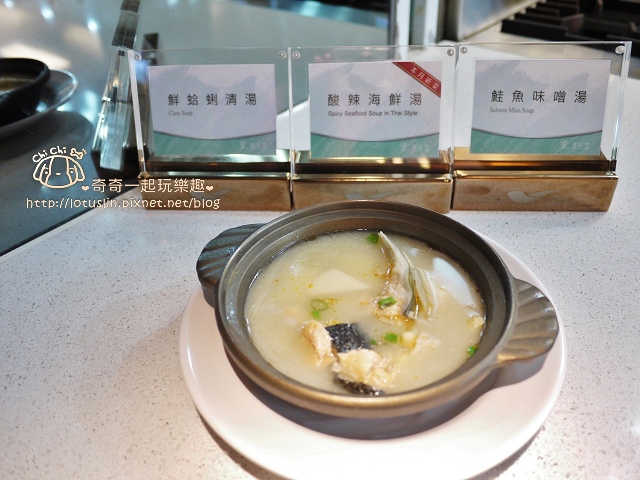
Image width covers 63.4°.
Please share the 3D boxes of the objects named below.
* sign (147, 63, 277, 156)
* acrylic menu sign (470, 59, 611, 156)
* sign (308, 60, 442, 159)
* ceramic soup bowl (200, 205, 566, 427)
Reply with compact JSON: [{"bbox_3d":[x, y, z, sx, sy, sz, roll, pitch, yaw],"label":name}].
[{"bbox_3d":[-0.086,-0.104,0.420,0.102,0.072,0.008,0,13,4],"label":"sign"},{"bbox_3d":[0.172,-0.103,0.406,0.102,0.072,0.010,1,13,4],"label":"acrylic menu sign"},{"bbox_3d":[0.043,-0.101,0.406,0.102,0.072,0.008,0,13,3],"label":"sign"},{"bbox_3d":[0.024,0.040,0.292,0.200,0.048,0.160,7,37,12],"label":"ceramic soup bowl"}]

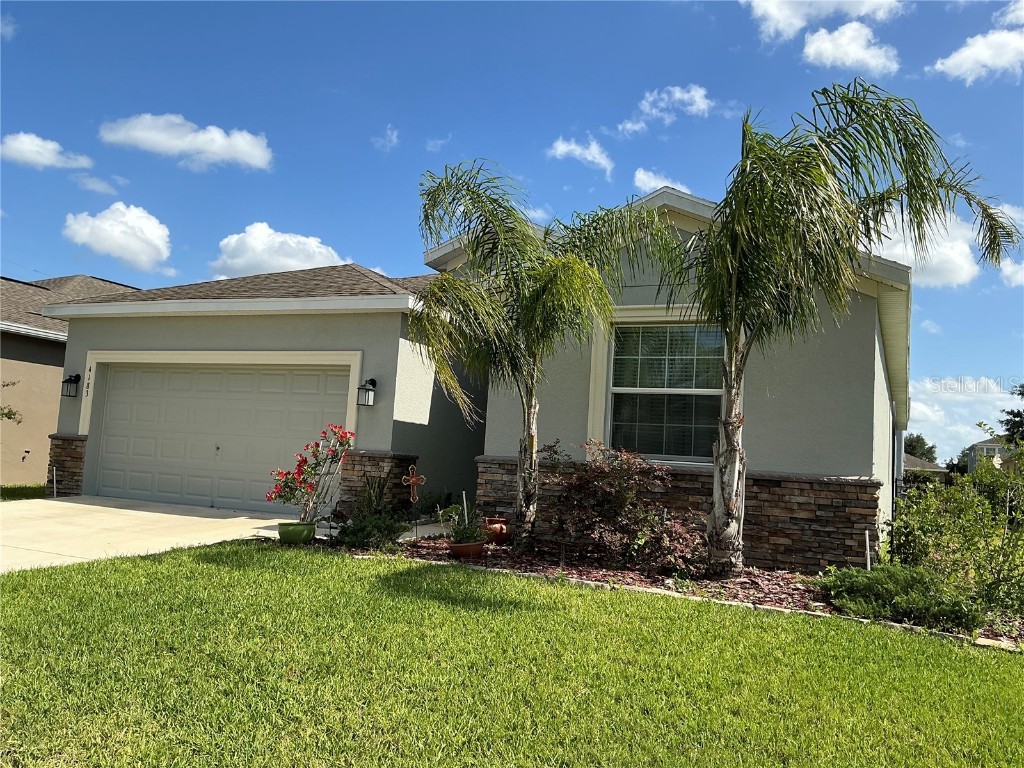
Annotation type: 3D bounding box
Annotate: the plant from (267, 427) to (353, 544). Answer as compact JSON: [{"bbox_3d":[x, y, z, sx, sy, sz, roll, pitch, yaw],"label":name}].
[{"bbox_3d":[-2.129,1.072,8.750,0.880,1.220,0.600,4,-5,-13],"label":"plant"}]

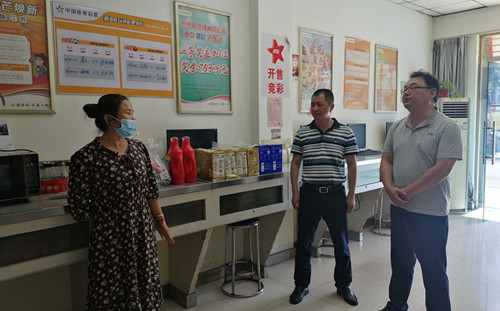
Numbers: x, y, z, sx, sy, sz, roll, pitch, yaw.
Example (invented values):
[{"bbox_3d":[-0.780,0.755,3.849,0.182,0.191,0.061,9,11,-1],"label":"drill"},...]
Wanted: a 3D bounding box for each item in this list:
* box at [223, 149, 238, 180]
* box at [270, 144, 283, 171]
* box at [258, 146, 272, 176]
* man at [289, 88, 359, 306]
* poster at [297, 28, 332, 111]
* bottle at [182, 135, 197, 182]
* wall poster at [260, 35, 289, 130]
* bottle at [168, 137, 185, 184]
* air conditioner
[{"bbox_3d":[-0.206,0.065,3.018,0.108,0.218,0.190,-6,7,-42],"label":"box"},{"bbox_3d":[0.173,0.025,3.317,0.132,0.236,0.150,-6,7,-42],"label":"box"},{"bbox_3d":[0.073,0.034,3.230,0.132,0.236,0.150,-6,7,-42],"label":"box"},{"bbox_3d":[0.603,0.325,3.182,0.560,1.710,0.330,1,6,15],"label":"man"},{"bbox_3d":[0.752,-0.925,4.375,0.600,0.900,0.025,-6,7,-42],"label":"poster"},{"bbox_3d":[-0.439,0.029,2.829,0.095,0.333,0.125,-6,7,-42],"label":"bottle"},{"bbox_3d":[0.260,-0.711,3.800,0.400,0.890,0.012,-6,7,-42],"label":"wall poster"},{"bbox_3d":[-0.523,0.036,2.765,0.095,0.333,0.125,-6,7,-42],"label":"bottle"},{"bbox_3d":[3.171,0.009,6.051,0.380,1.740,0.250,1,6,12],"label":"air conditioner"}]

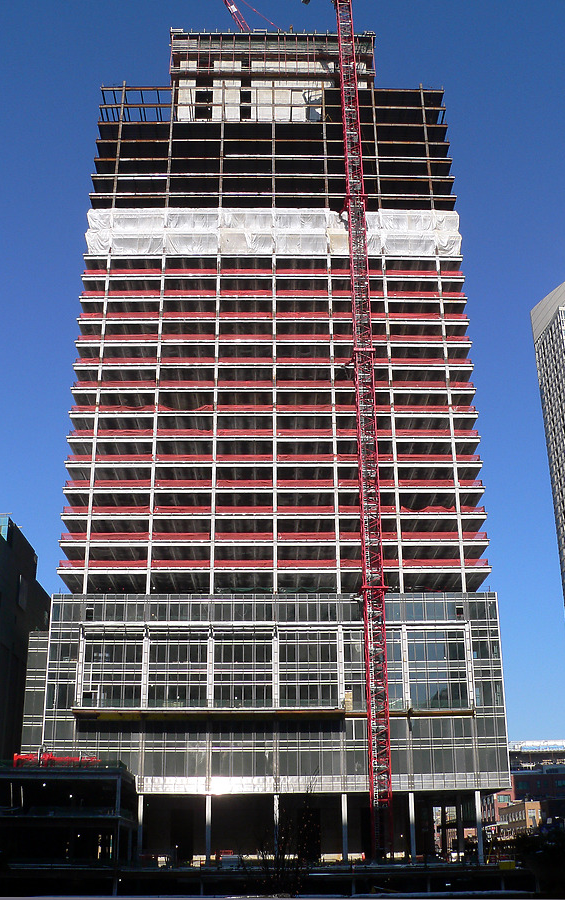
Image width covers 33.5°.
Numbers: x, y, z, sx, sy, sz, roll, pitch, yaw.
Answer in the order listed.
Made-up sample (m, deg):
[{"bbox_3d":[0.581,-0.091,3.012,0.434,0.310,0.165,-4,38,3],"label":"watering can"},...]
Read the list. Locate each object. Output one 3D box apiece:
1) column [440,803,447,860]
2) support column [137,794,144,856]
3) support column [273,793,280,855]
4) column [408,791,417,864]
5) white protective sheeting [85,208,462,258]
[{"bbox_3d":[25.649,60.712,149.759,0.750,8.700,0.750,0,-22,-1],"label":"column"},{"bbox_3d":[-18.722,50.037,124.271,0.720,8.800,0.720,0,-22,-1],"label":"support column"},{"bbox_3d":[-0.768,50.131,124.593,0.720,8.800,0.720,0,-22,-1],"label":"support column"},{"bbox_3d":[17.224,50.251,124.904,0.720,8.800,0.720,0,-22,-1],"label":"column"},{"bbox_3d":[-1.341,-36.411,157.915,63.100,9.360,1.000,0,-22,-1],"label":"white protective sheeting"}]

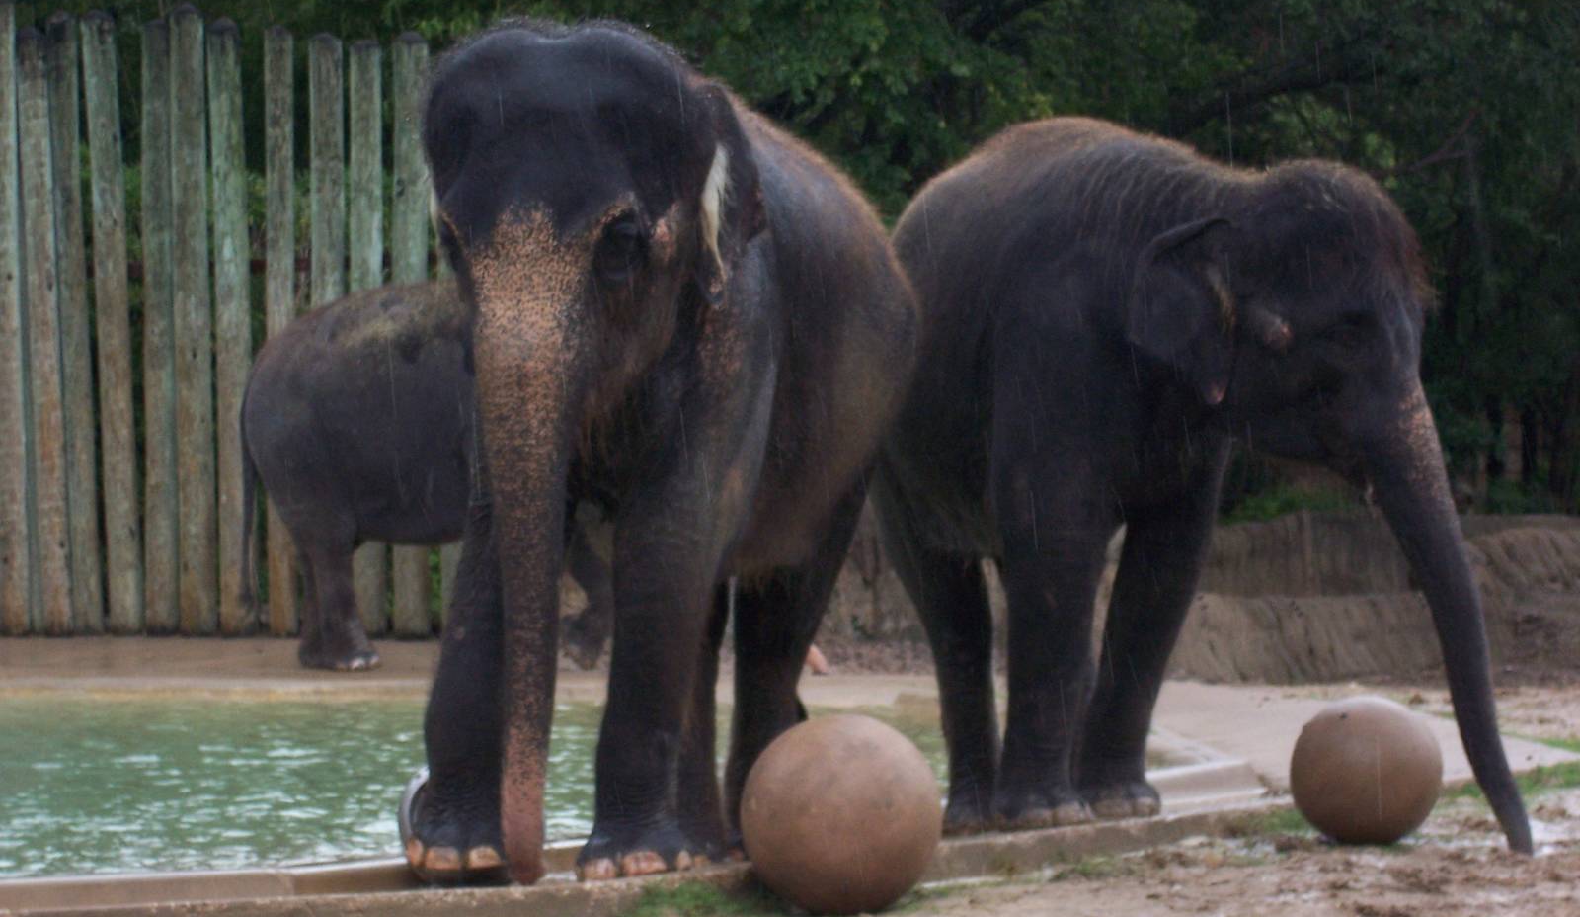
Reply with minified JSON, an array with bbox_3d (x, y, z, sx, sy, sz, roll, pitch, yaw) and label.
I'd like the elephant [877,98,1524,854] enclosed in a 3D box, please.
[{"bbox_3d":[1.400,0.040,20.300,1.250,2.400,2.500,-1,1,-42],"label":"elephant"}]

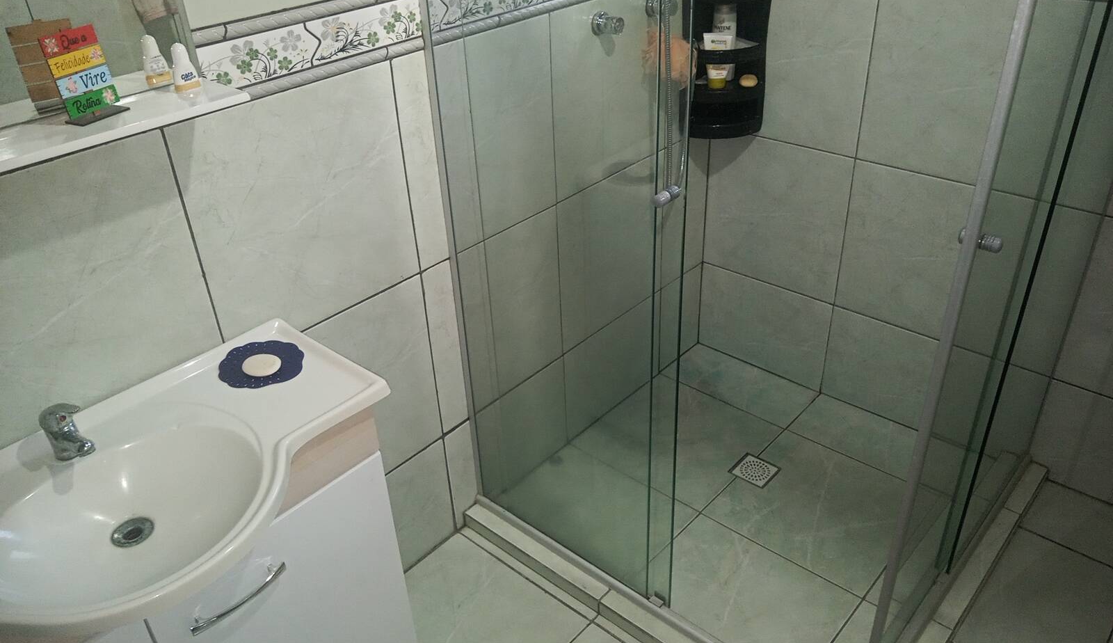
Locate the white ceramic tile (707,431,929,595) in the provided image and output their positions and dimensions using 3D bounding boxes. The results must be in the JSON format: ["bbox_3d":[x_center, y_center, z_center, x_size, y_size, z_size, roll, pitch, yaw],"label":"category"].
[{"bbox_3d":[0.684,0.480,2.341,0.441,0.012,0.441,23,40,35],"label":"white ceramic tile"}]

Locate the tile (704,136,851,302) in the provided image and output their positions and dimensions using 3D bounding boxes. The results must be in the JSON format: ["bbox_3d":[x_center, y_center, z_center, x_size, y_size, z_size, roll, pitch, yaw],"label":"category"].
[{"bbox_3d":[0.628,-0.308,2.608,0.441,0.441,0.012,23,40,35],"label":"tile"}]

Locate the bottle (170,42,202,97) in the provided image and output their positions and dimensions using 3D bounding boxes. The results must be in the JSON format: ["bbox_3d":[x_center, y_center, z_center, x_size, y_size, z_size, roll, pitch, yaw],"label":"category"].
[{"bbox_3d":[-0.546,-0.368,1.324,0.030,0.080,0.042,23,40,35],"label":"bottle"}]

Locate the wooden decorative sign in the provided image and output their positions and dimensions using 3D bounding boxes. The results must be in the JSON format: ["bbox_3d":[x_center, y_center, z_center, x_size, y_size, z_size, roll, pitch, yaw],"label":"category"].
[{"bbox_3d":[-0.638,-0.334,1.214,0.040,0.121,0.085,13,35,24],"label":"wooden decorative sign"}]

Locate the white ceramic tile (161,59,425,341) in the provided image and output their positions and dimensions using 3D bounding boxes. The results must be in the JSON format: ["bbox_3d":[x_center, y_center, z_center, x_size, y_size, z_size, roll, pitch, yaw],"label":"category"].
[{"bbox_3d":[-0.453,-0.204,1.660,0.012,0.443,0.446,23,40,35],"label":"white ceramic tile"}]

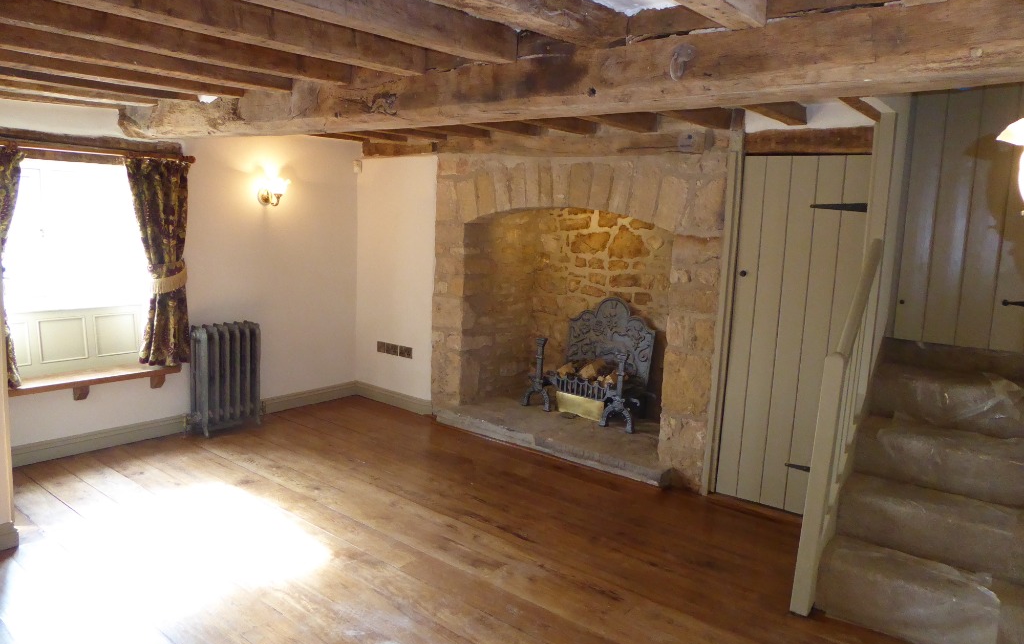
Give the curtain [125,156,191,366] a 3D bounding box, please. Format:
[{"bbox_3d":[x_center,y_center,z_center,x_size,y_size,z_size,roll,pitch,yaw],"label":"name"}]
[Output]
[{"bbox_3d":[-2.169,-0.358,4.578,0.107,1.279,0.375,9,11,38],"label":"curtain"}]

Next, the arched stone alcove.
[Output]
[{"bbox_3d":[0.495,-0.130,4.934,2.150,1.874,0.819,9,11,38],"label":"arched stone alcove"}]

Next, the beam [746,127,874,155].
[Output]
[{"bbox_3d":[1.468,-0.893,3.660,0.643,0.118,0.122,9,11,38],"label":"beam"}]

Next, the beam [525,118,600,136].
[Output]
[{"bbox_3d":[0.008,-1.075,3.813,0.089,0.089,1.454,9,11,38],"label":"beam"}]

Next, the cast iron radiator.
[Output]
[{"bbox_3d":[-1.918,0.370,4.946,0.188,0.704,0.428,9,11,38],"label":"cast iron radiator"}]

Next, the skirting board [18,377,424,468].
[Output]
[{"bbox_3d":[-1.701,0.700,4.799,0.864,0.112,2.425,9,11,38],"label":"skirting board"}]

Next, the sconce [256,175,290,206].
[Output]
[{"bbox_3d":[-1.631,-0.887,5.082,0.230,0.199,0.153,9,11,38],"label":"sconce"}]

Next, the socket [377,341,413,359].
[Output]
[{"bbox_3d":[-0.903,0.217,5.652,0.396,0.086,0.014,9,11,38],"label":"socket"}]

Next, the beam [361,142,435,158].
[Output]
[{"bbox_3d":[-0.815,-1.281,5.468,0.796,0.102,0.107,9,11,38],"label":"beam"}]

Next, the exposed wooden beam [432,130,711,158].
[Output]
[{"bbox_3d":[0.293,-1.077,4.568,2.012,0.138,0.161,9,11,38],"label":"exposed wooden beam"}]

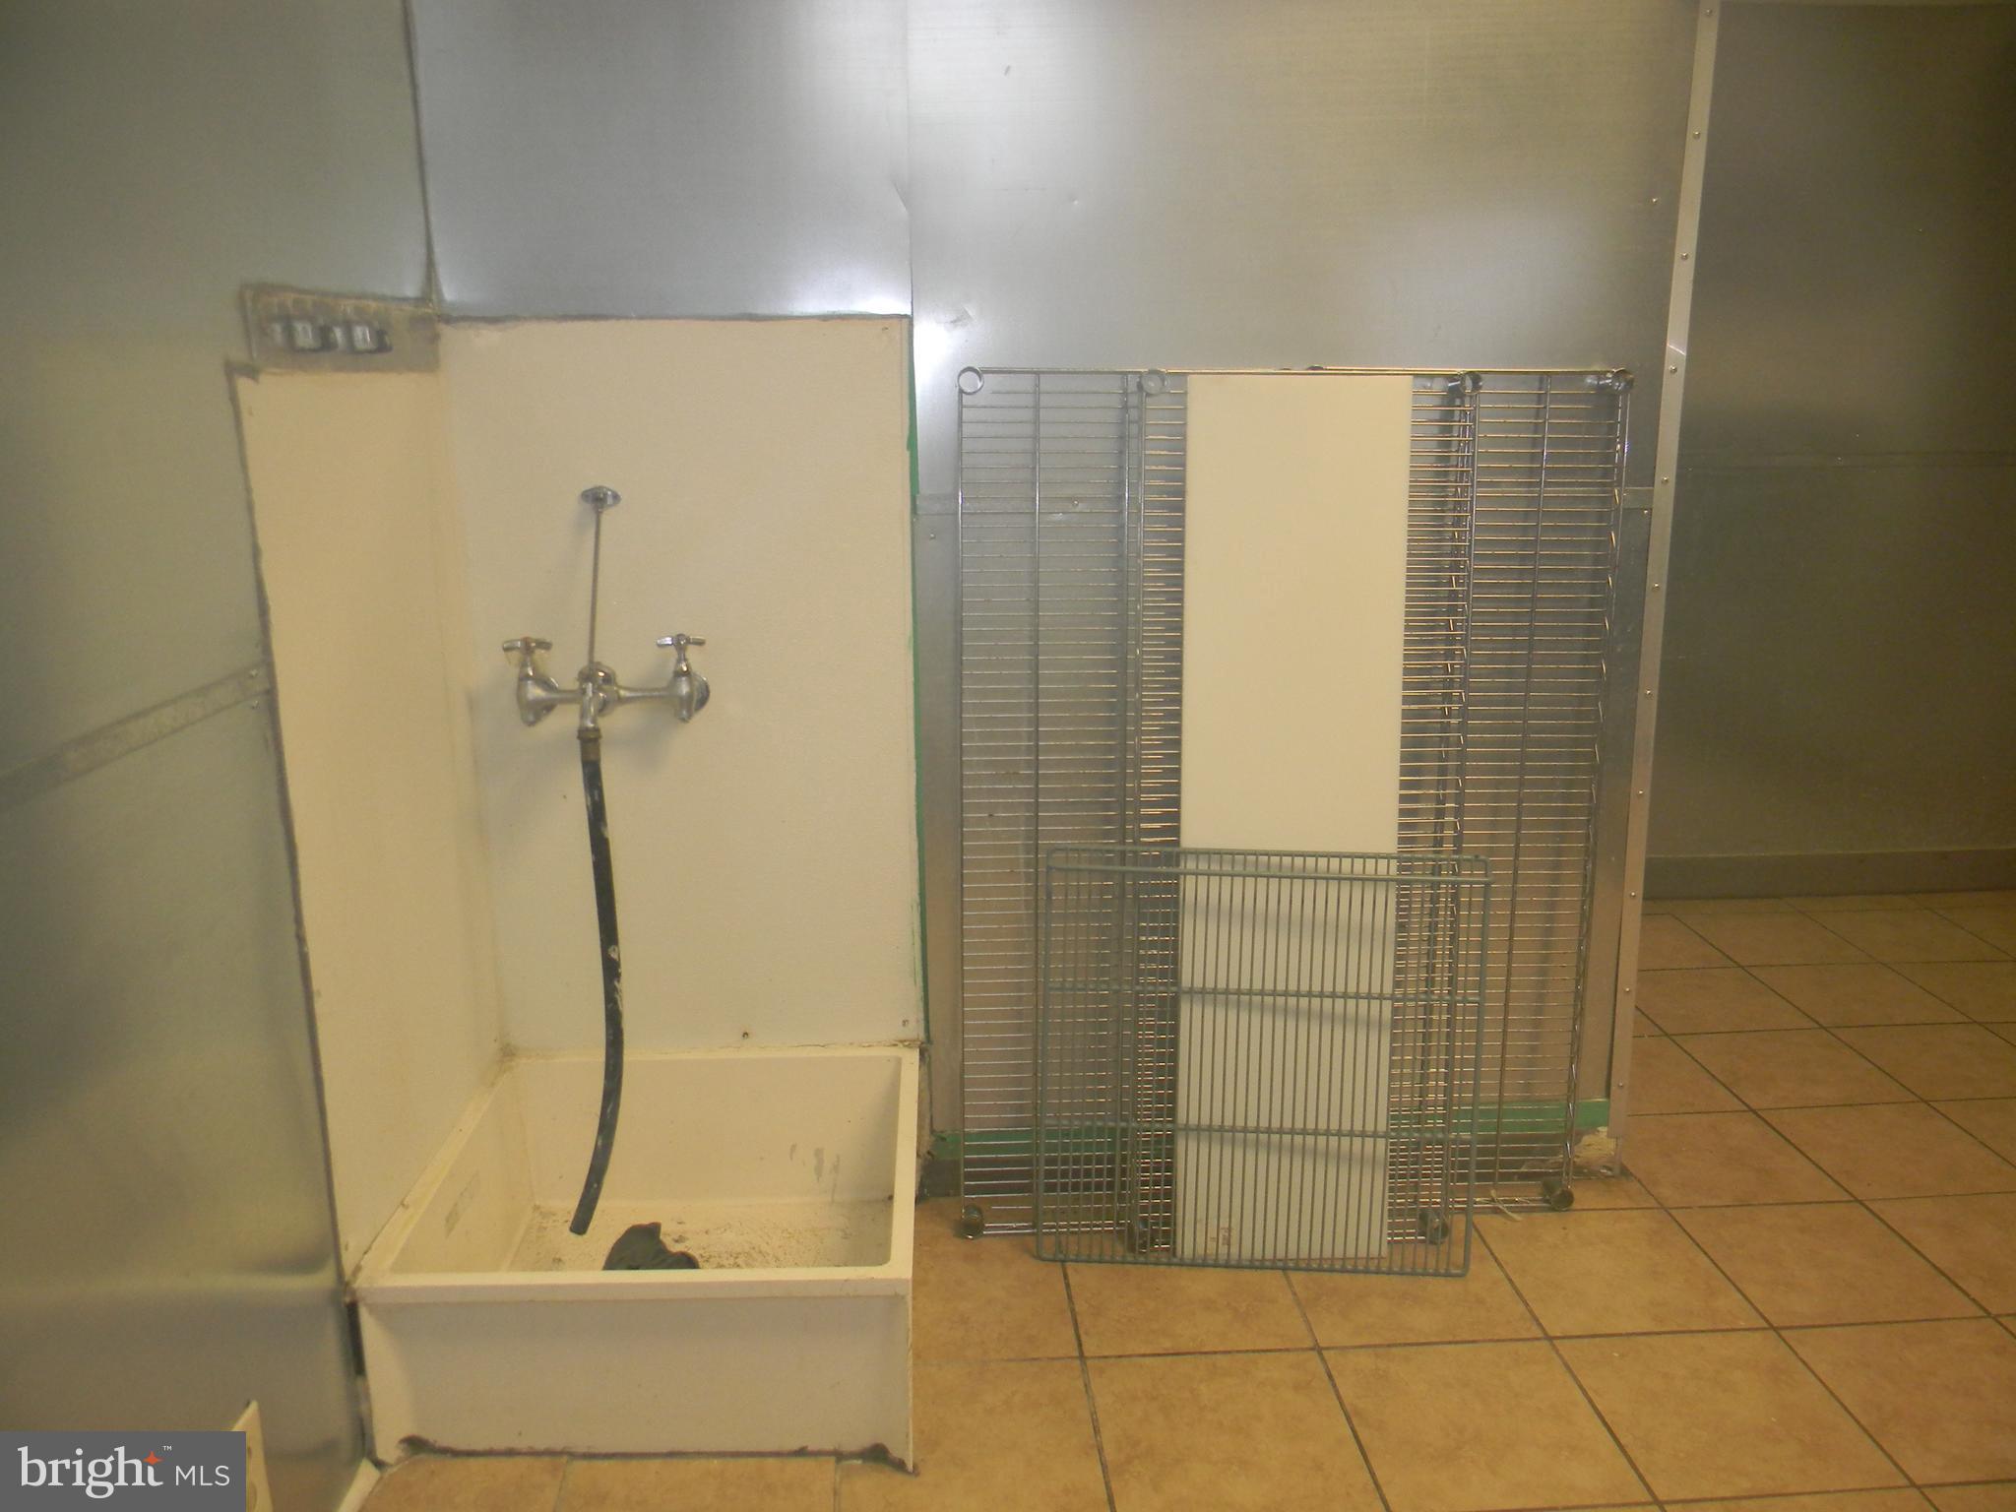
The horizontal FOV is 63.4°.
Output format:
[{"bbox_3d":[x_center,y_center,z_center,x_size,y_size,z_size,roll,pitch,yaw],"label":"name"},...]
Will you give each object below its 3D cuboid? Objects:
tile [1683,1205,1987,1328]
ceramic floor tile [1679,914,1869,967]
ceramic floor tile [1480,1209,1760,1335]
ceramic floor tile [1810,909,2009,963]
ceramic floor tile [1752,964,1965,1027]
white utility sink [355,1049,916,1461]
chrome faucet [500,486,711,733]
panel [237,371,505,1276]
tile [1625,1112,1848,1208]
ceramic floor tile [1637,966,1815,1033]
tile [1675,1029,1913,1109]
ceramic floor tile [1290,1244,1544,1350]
[{"bbox_3d":[1.159,0.724,2.330,0.304,0.010,0.304,-1,14,-5],"label":"tile"},{"bbox_3d":[1.659,0.401,3.536,0.302,0.010,0.302,-1,15,-5],"label":"ceramic floor tile"},{"bbox_3d":[0.853,0.730,2.305,0.304,0.010,0.304,-1,14,-5],"label":"ceramic floor tile"},{"bbox_3d":[1.962,0.397,3.561,0.302,0.010,0.302,-1,15,-5],"label":"ceramic floor tile"},{"bbox_3d":[1.683,0.479,3.242,0.302,0.010,0.302,-1,15,-5],"label":"ceramic floor tile"},{"bbox_3d":[-0.428,0.632,2.155,0.612,0.253,0.610,0,14,-2],"label":"white utility sink"},{"bbox_3d":[-0.542,-0.190,2.154,0.272,0.308,0.165,0,15,-2],"label":"chrome faucet"},{"bbox_3d":[-0.731,0.035,1.964,0.012,0.976,0.622,0,15,-2],"label":"panel"},{"bbox_3d":[1.134,0.648,2.627,0.304,0.010,0.304,-1,14,-5],"label":"tile"},{"bbox_3d":[1.390,0.489,3.247,0.304,0.010,0.304,-1,14,-5],"label":"ceramic floor tile"},{"bbox_3d":[1.416,0.565,2.949,0.304,0.010,0.304,-1,14,-5],"label":"tile"},{"bbox_3d":[0.541,0.729,2.263,0.302,0.010,0.302,-1,15,-5],"label":"ceramic floor tile"}]

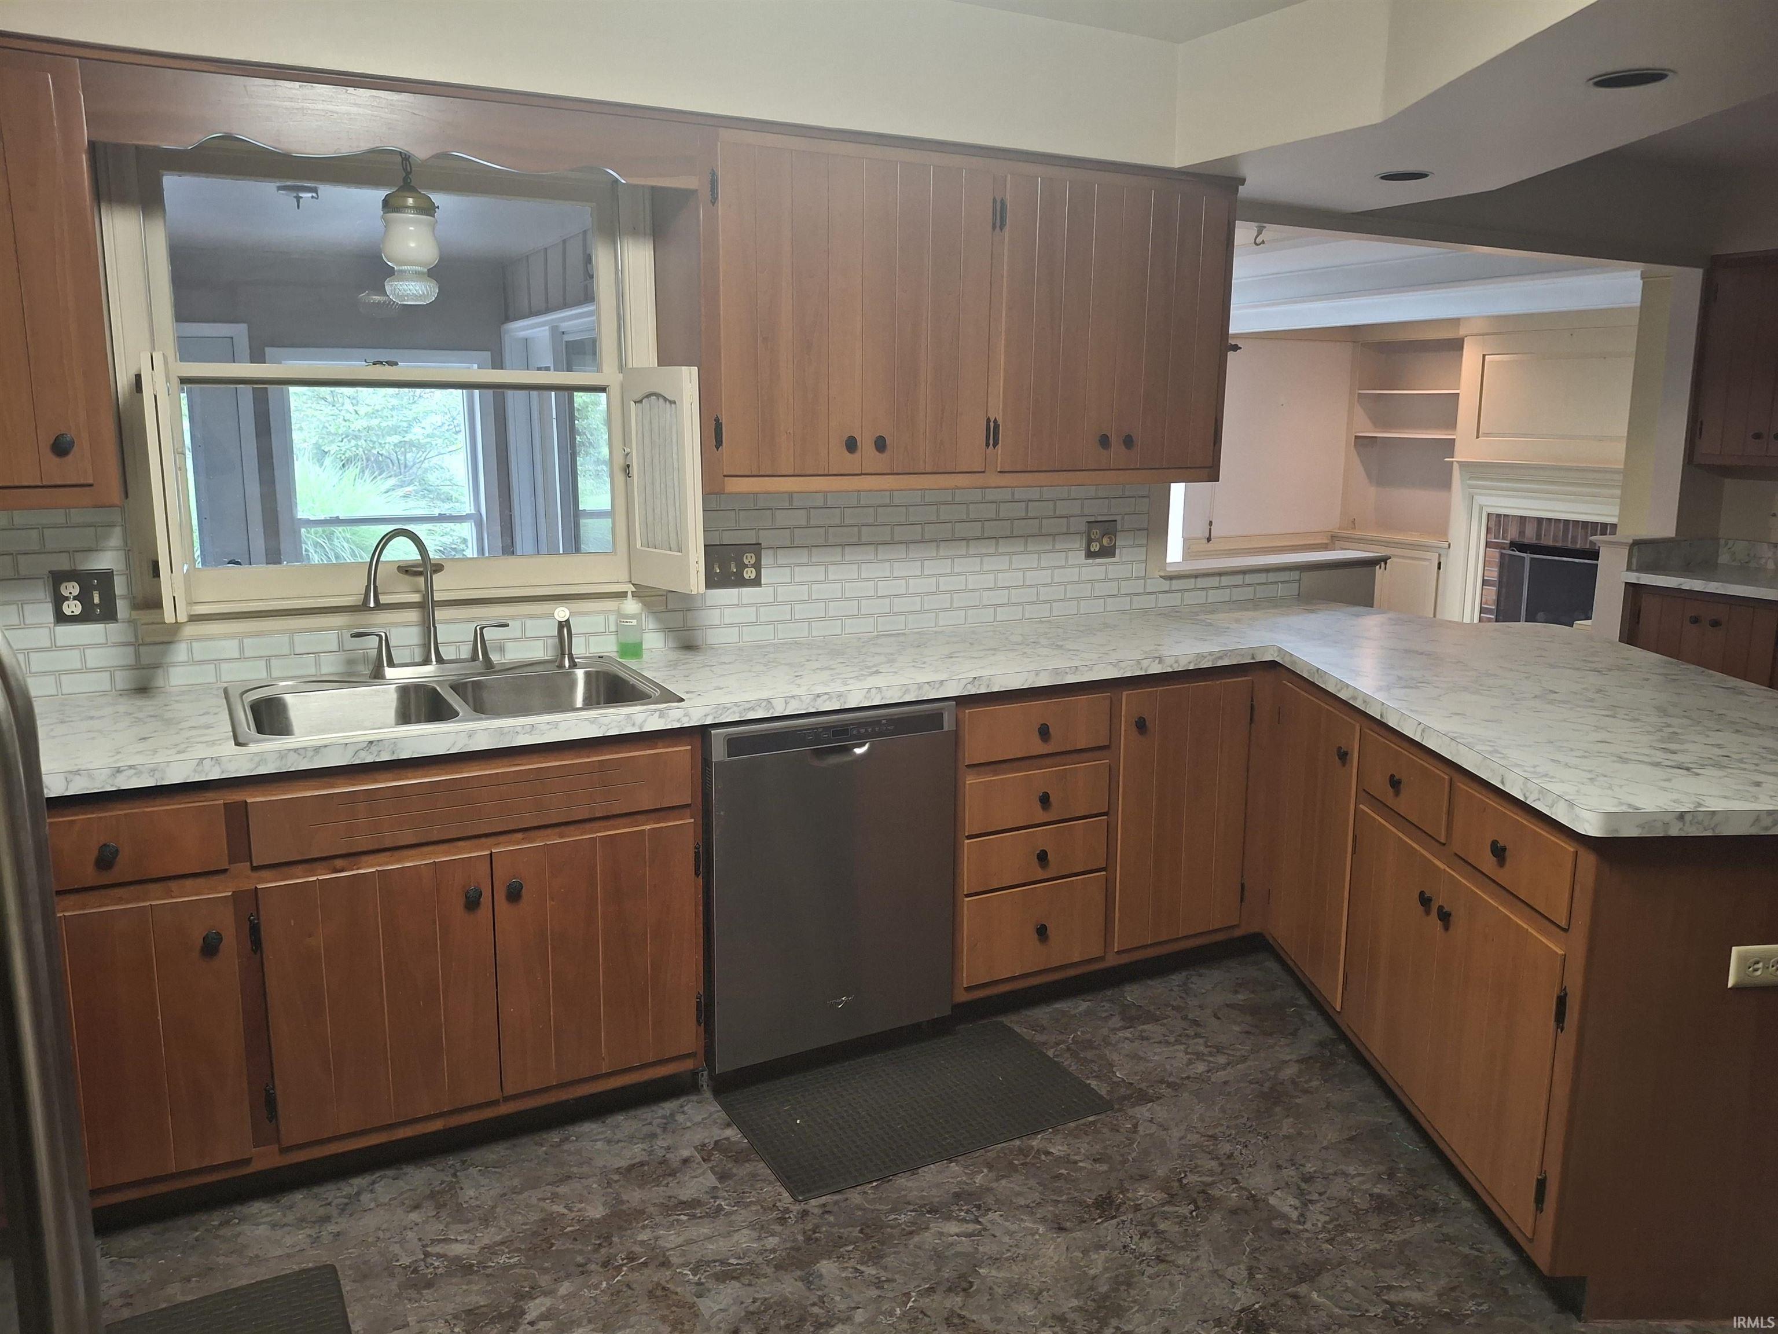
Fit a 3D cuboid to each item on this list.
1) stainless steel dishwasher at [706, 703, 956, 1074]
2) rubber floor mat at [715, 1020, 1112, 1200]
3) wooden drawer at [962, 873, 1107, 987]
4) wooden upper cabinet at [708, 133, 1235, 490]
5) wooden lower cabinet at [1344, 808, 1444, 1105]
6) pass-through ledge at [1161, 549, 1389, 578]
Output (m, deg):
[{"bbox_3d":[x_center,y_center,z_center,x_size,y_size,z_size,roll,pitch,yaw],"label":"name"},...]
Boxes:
[{"bbox_3d":[-0.253,0.458,3.152,0.610,0.813,0.593,-5,12,-27],"label":"stainless steel dishwasher"},{"bbox_3d":[0.056,0.972,2.879,0.781,0.011,0.454,-5,12,-27],"label":"rubber floor mat"},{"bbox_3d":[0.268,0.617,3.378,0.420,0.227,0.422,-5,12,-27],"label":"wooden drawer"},{"bbox_3d":[0.189,-0.878,3.354,1.547,0.796,0.347,-5,12,-27],"label":"wooden upper cabinet"},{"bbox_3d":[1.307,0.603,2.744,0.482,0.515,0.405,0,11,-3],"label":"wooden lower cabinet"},{"bbox_3d":[1.255,-0.348,4.356,1.030,0.030,0.230,-5,12,-27],"label":"pass-through ledge"}]

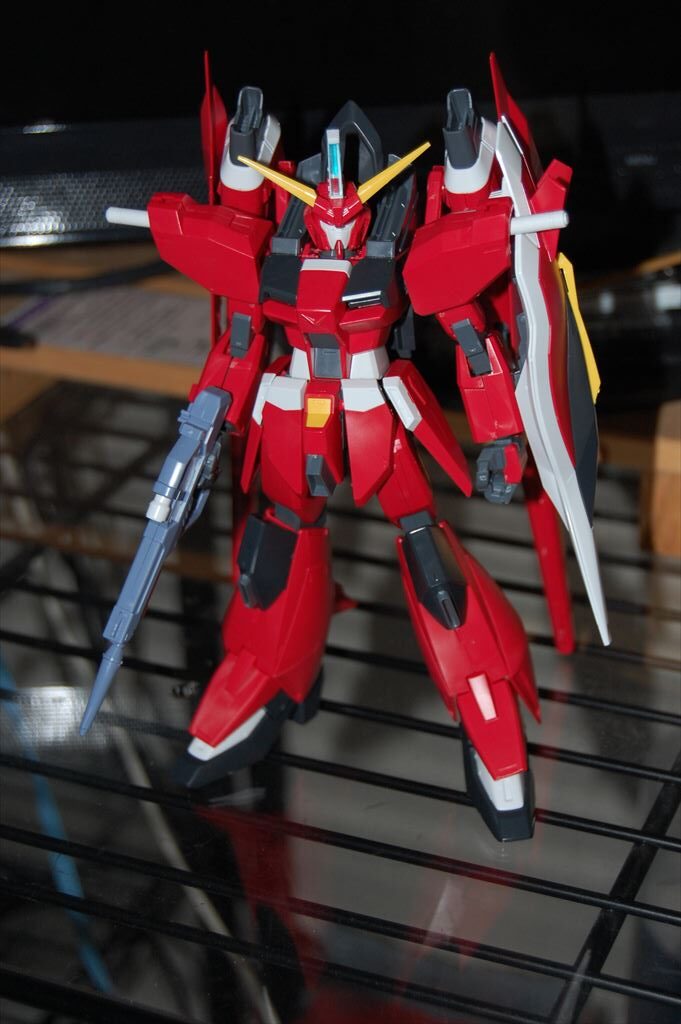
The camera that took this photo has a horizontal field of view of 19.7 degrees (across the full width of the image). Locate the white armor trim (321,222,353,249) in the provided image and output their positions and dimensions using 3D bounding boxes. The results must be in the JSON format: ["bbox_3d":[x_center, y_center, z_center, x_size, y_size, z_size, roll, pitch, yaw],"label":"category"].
[{"bbox_3d":[-0.001,-0.064,0.453,0.008,0.005,0.004,-2,28,1],"label":"white armor trim"}]

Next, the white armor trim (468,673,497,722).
[{"bbox_3d":[0.038,0.050,0.529,0.005,0.012,0.003,-14,-9,-14],"label":"white armor trim"}]

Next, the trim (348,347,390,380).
[{"bbox_3d":[0.007,-0.036,0.474,0.010,0.007,0.008,2,28,7],"label":"trim"}]

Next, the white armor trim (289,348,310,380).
[{"bbox_3d":[-0.010,-0.038,0.503,0.005,0.009,0.006,6,28,13],"label":"white armor trim"}]

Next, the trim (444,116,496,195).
[{"bbox_3d":[0.033,-0.090,0.497,0.013,0.018,0.013,5,28,11],"label":"trim"}]

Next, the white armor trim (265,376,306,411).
[{"bbox_3d":[-0.013,-0.029,0.471,0.010,0.007,0.005,2,28,7],"label":"white armor trim"}]

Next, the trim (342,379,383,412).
[{"bbox_3d":[0.005,-0.028,0.469,0.010,0.007,0.005,2,28,7],"label":"trim"}]

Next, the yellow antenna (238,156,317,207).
[{"bbox_3d":[-0.015,-0.077,0.452,0.021,0.004,0.003,29,26,10],"label":"yellow antenna"}]

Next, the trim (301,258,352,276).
[{"bbox_3d":[-0.003,-0.061,0.487,0.013,0.004,0.004,6,28,13],"label":"trim"}]

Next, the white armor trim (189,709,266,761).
[{"bbox_3d":[-0.033,0.061,0.561,0.013,0.009,0.025,22,35,37],"label":"white armor trim"}]

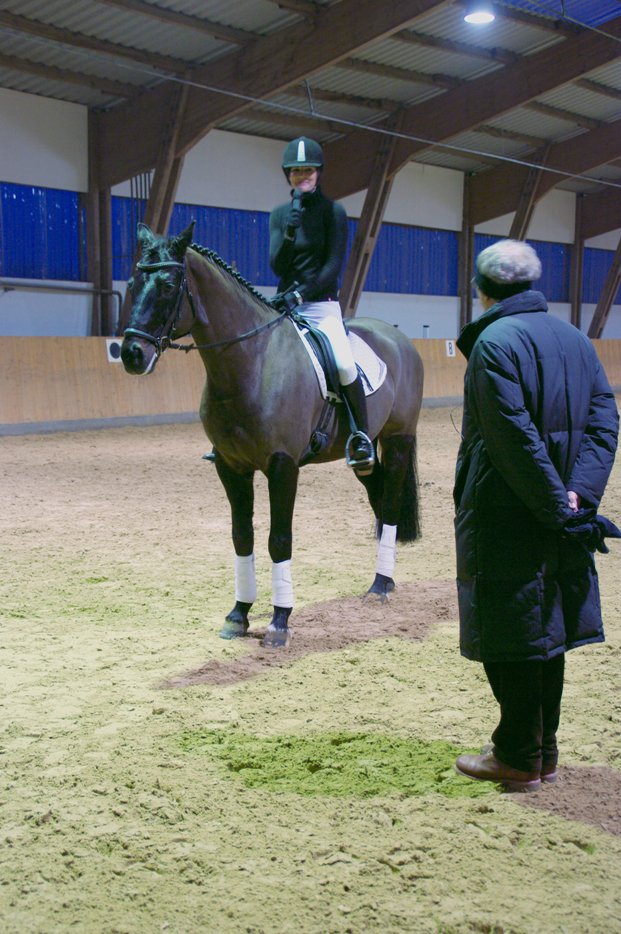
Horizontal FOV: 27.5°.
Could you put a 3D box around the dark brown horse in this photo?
[{"bbox_3d":[-0.035,-0.178,6.647,0.640,2.030,2.360,4,7,32],"label":"dark brown horse"}]

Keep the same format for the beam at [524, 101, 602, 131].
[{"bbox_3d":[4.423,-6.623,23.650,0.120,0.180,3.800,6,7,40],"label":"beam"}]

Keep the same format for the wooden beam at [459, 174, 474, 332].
[{"bbox_3d":[3.397,-4.308,27.433,0.230,4.000,0.200,6,8,41],"label":"wooden beam"}]

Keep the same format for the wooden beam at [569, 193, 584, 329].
[{"bbox_3d":[6.538,-4.671,31.045,0.230,4.000,0.200,6,8,41],"label":"wooden beam"}]

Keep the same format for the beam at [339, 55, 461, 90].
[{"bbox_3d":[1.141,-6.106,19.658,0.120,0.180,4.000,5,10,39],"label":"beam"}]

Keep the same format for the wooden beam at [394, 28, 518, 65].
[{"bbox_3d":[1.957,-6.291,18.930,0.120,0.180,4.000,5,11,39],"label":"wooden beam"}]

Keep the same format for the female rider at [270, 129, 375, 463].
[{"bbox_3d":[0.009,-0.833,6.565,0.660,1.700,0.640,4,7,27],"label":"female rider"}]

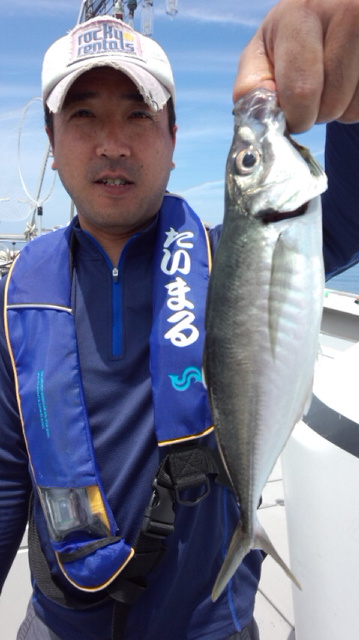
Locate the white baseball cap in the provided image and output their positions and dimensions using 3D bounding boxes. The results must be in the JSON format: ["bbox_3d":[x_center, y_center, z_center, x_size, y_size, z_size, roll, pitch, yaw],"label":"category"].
[{"bbox_3d":[-0.094,-0.316,0.620,0.178,0.150,0.260,0,2,-7],"label":"white baseball cap"}]

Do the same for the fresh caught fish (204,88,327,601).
[{"bbox_3d":[0.045,0.024,0.250,0.064,0.272,0.040,0,10,0],"label":"fresh caught fish"}]

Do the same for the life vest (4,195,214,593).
[{"bbox_3d":[-0.100,0.088,0.700,0.285,0.530,0.225,-1,10,-6],"label":"life vest"}]

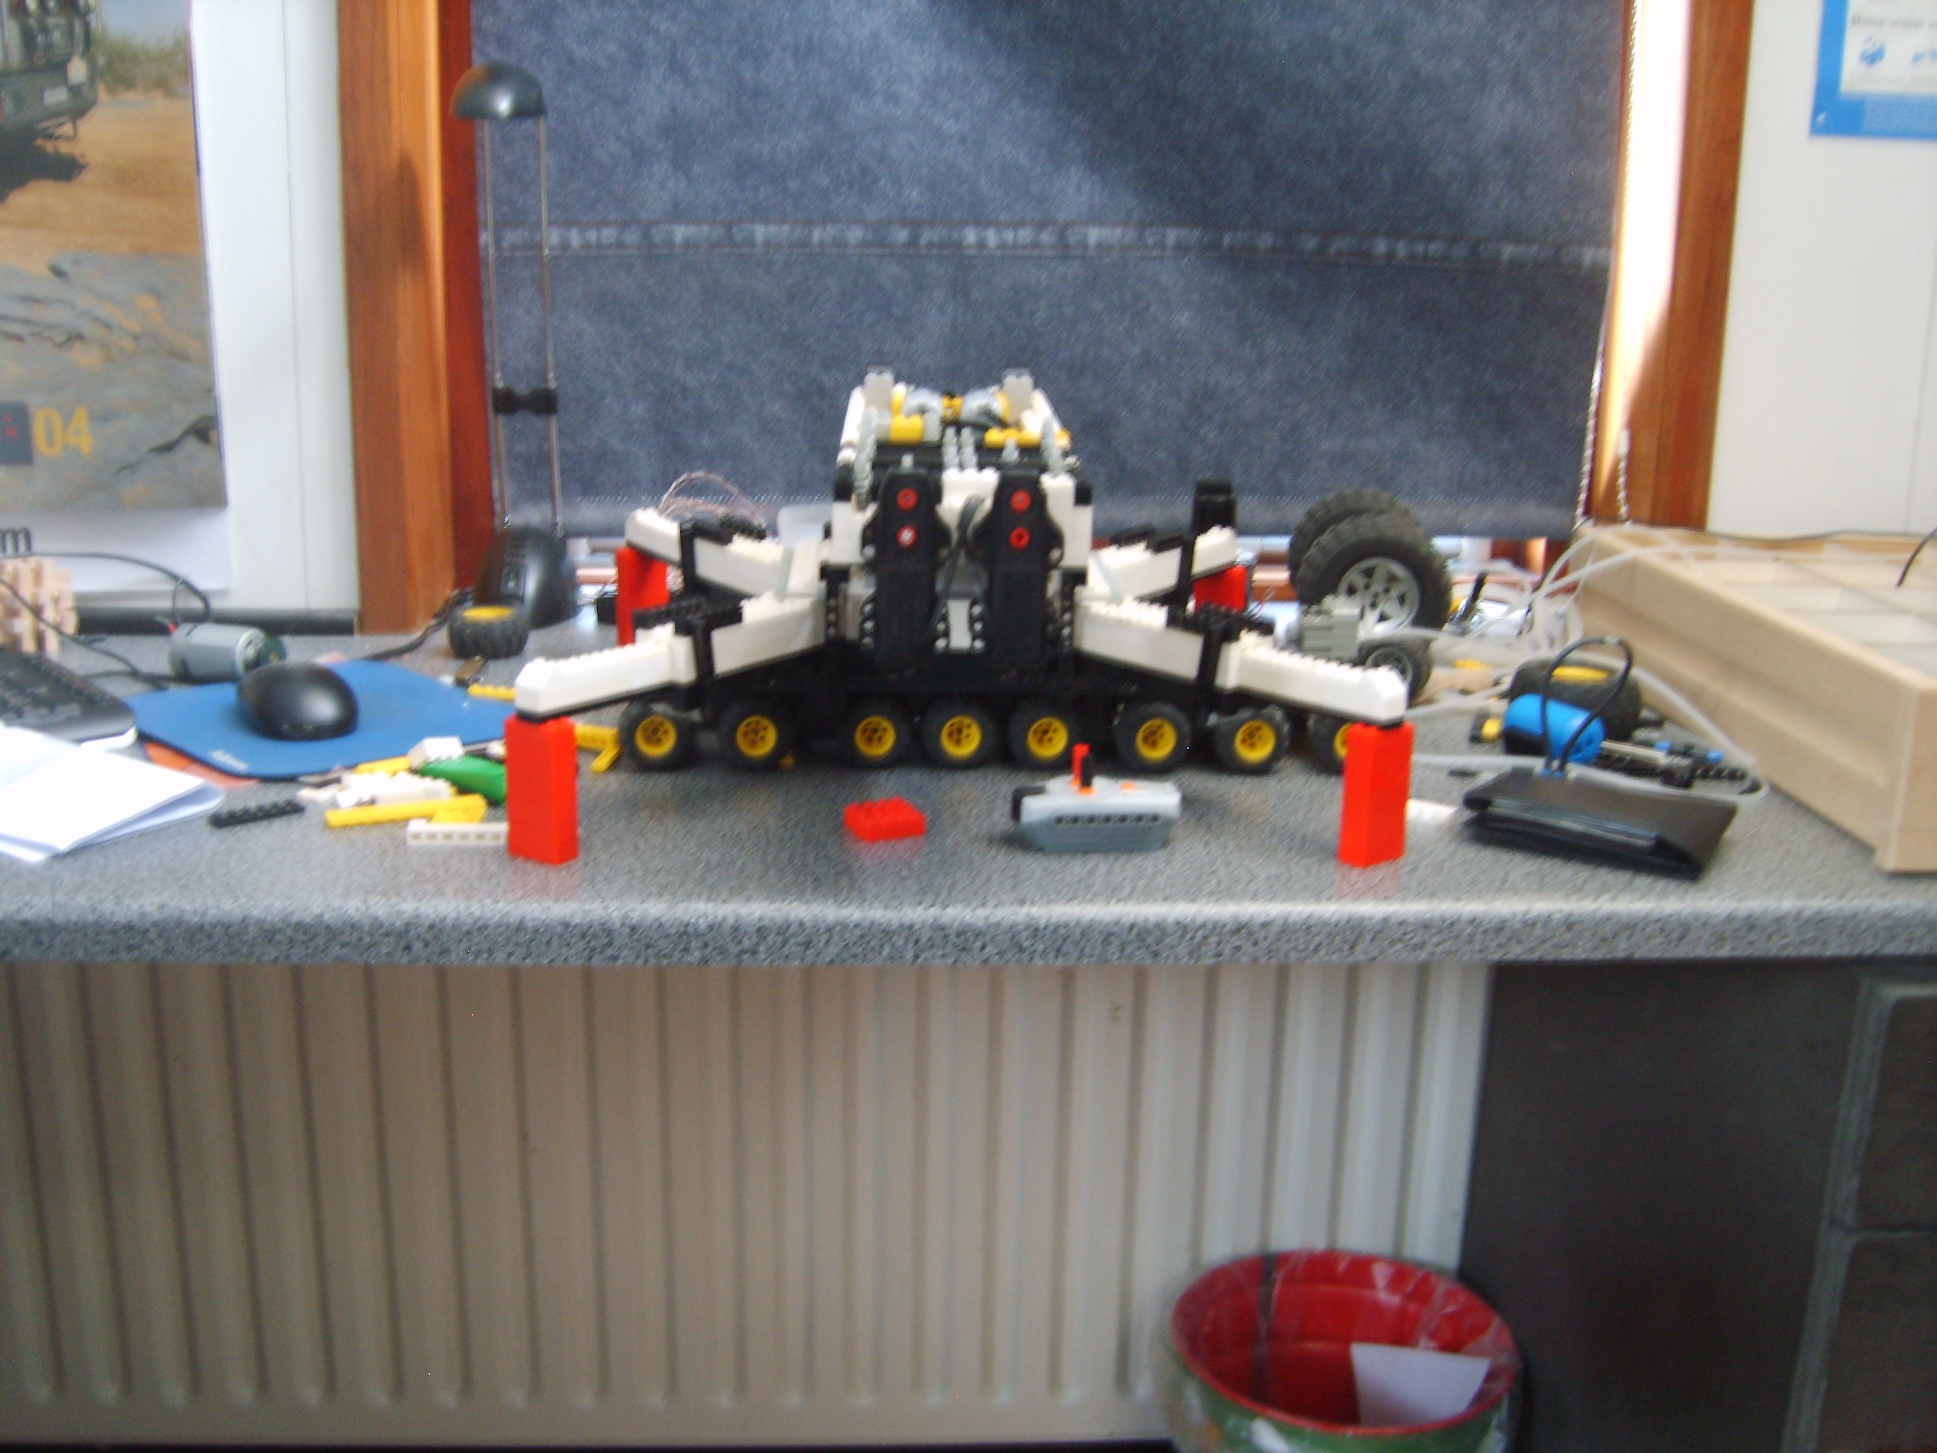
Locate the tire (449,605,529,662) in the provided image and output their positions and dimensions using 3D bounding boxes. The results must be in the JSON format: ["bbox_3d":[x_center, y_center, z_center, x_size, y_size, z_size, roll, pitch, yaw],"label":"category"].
[{"bbox_3d":[-0.337,-0.066,1.374,0.056,0.029,0.056,1,15,0],"label":"tire"}]

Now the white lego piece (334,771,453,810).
[{"bbox_3d":[-0.306,0.034,1.044,0.061,0.012,0.024,0,14,-8],"label":"white lego piece"}]

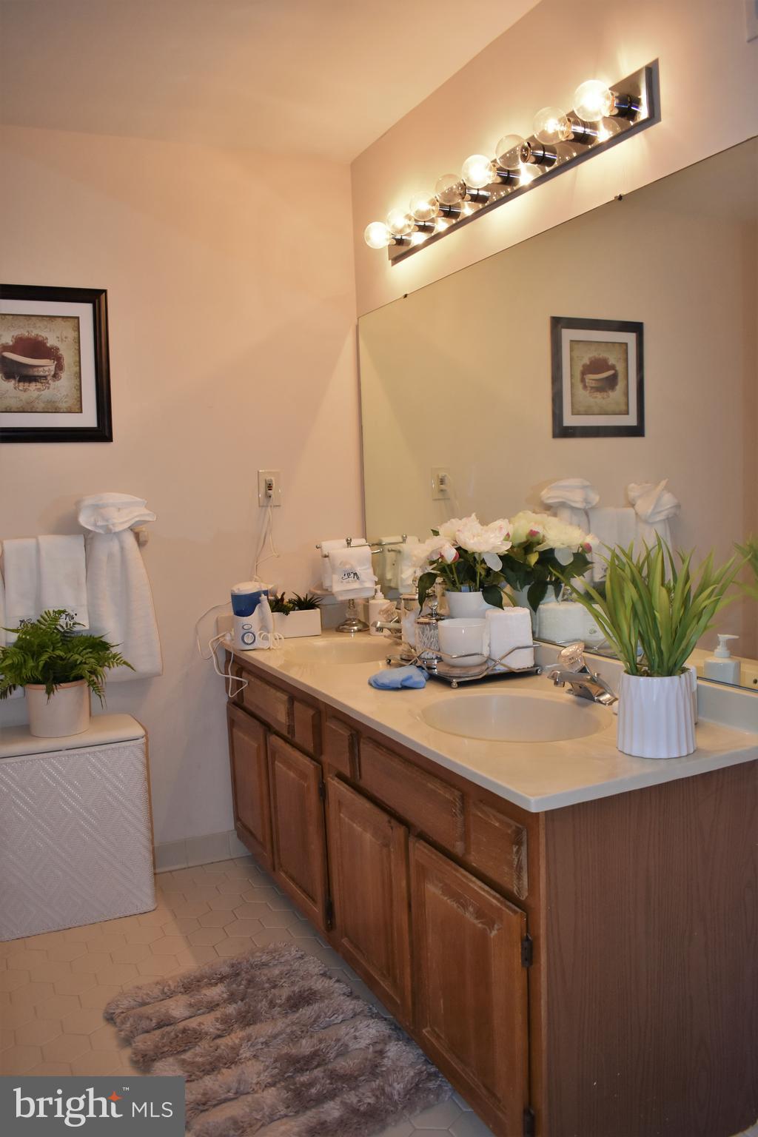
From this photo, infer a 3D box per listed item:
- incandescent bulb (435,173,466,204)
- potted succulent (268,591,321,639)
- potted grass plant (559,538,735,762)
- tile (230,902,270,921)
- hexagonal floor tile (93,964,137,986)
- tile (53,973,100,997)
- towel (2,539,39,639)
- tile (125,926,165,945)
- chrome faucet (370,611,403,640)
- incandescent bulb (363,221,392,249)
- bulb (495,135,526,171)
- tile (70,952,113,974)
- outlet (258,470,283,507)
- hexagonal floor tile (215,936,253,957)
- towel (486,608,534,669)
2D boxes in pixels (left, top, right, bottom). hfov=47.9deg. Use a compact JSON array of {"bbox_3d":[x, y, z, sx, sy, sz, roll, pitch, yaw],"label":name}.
[{"bbox_3d":[0.203,-1.049,2.369,0.092,0.080,0.080,-4,6,-26],"label":"incandescent bulb"},{"bbox_3d":[-0.300,0.151,2.893,0.190,0.160,0.100,-4,5,-26],"label":"potted succulent"},{"bbox_3d":[0.511,0.143,1.589,0.320,0.390,0.310,-5,6,-27],"label":"potted grass plant"},{"bbox_3d":[-0.383,1.041,2.584,0.107,0.008,0.124,-4,5,-26],"label":"tile"},{"bbox_3d":[-0.694,1.082,2.266,0.104,0.008,0.120,-5,6,-27],"label":"hexagonal floor tile"},{"bbox_3d":[-0.809,1.115,2.278,0.109,0.009,0.124,-5,6,-26],"label":"tile"},{"bbox_3d":[-1.113,0.065,2.644,0.092,0.315,0.045,-4,6,-25],"label":"towel"},{"bbox_3d":[-0.678,1.063,2.466,0.104,0.008,0.120,-5,6,-27],"label":"tile"},{"bbox_3d":[0.036,0.179,2.786,0.155,0.128,0.150,-5,6,-27],"label":"chrome faucet"},{"bbox_3d":[0.004,-1.014,2.599,0.095,0.080,0.080,-4,5,-26],"label":"incandescent bulb"},{"bbox_3d":[0.336,-1.030,2.106,0.092,0.080,0.080,-4,6,-26],"label":"bulb"},{"bbox_3d":[-0.783,1.080,2.326,0.104,0.008,0.120,-5,6,-27],"label":"tile"},{"bbox_3d":[-0.388,-0.285,3.032,0.075,0.120,0.012,-4,6,-25],"label":"outlet"},{"bbox_3d":[-0.418,1.095,2.457,0.109,0.009,0.124,-5,6,-26],"label":"hexagonal floor tile"},{"bbox_3d":[0.340,0.186,2.245,0.135,0.162,0.045,-5,6,-27],"label":"towel"}]

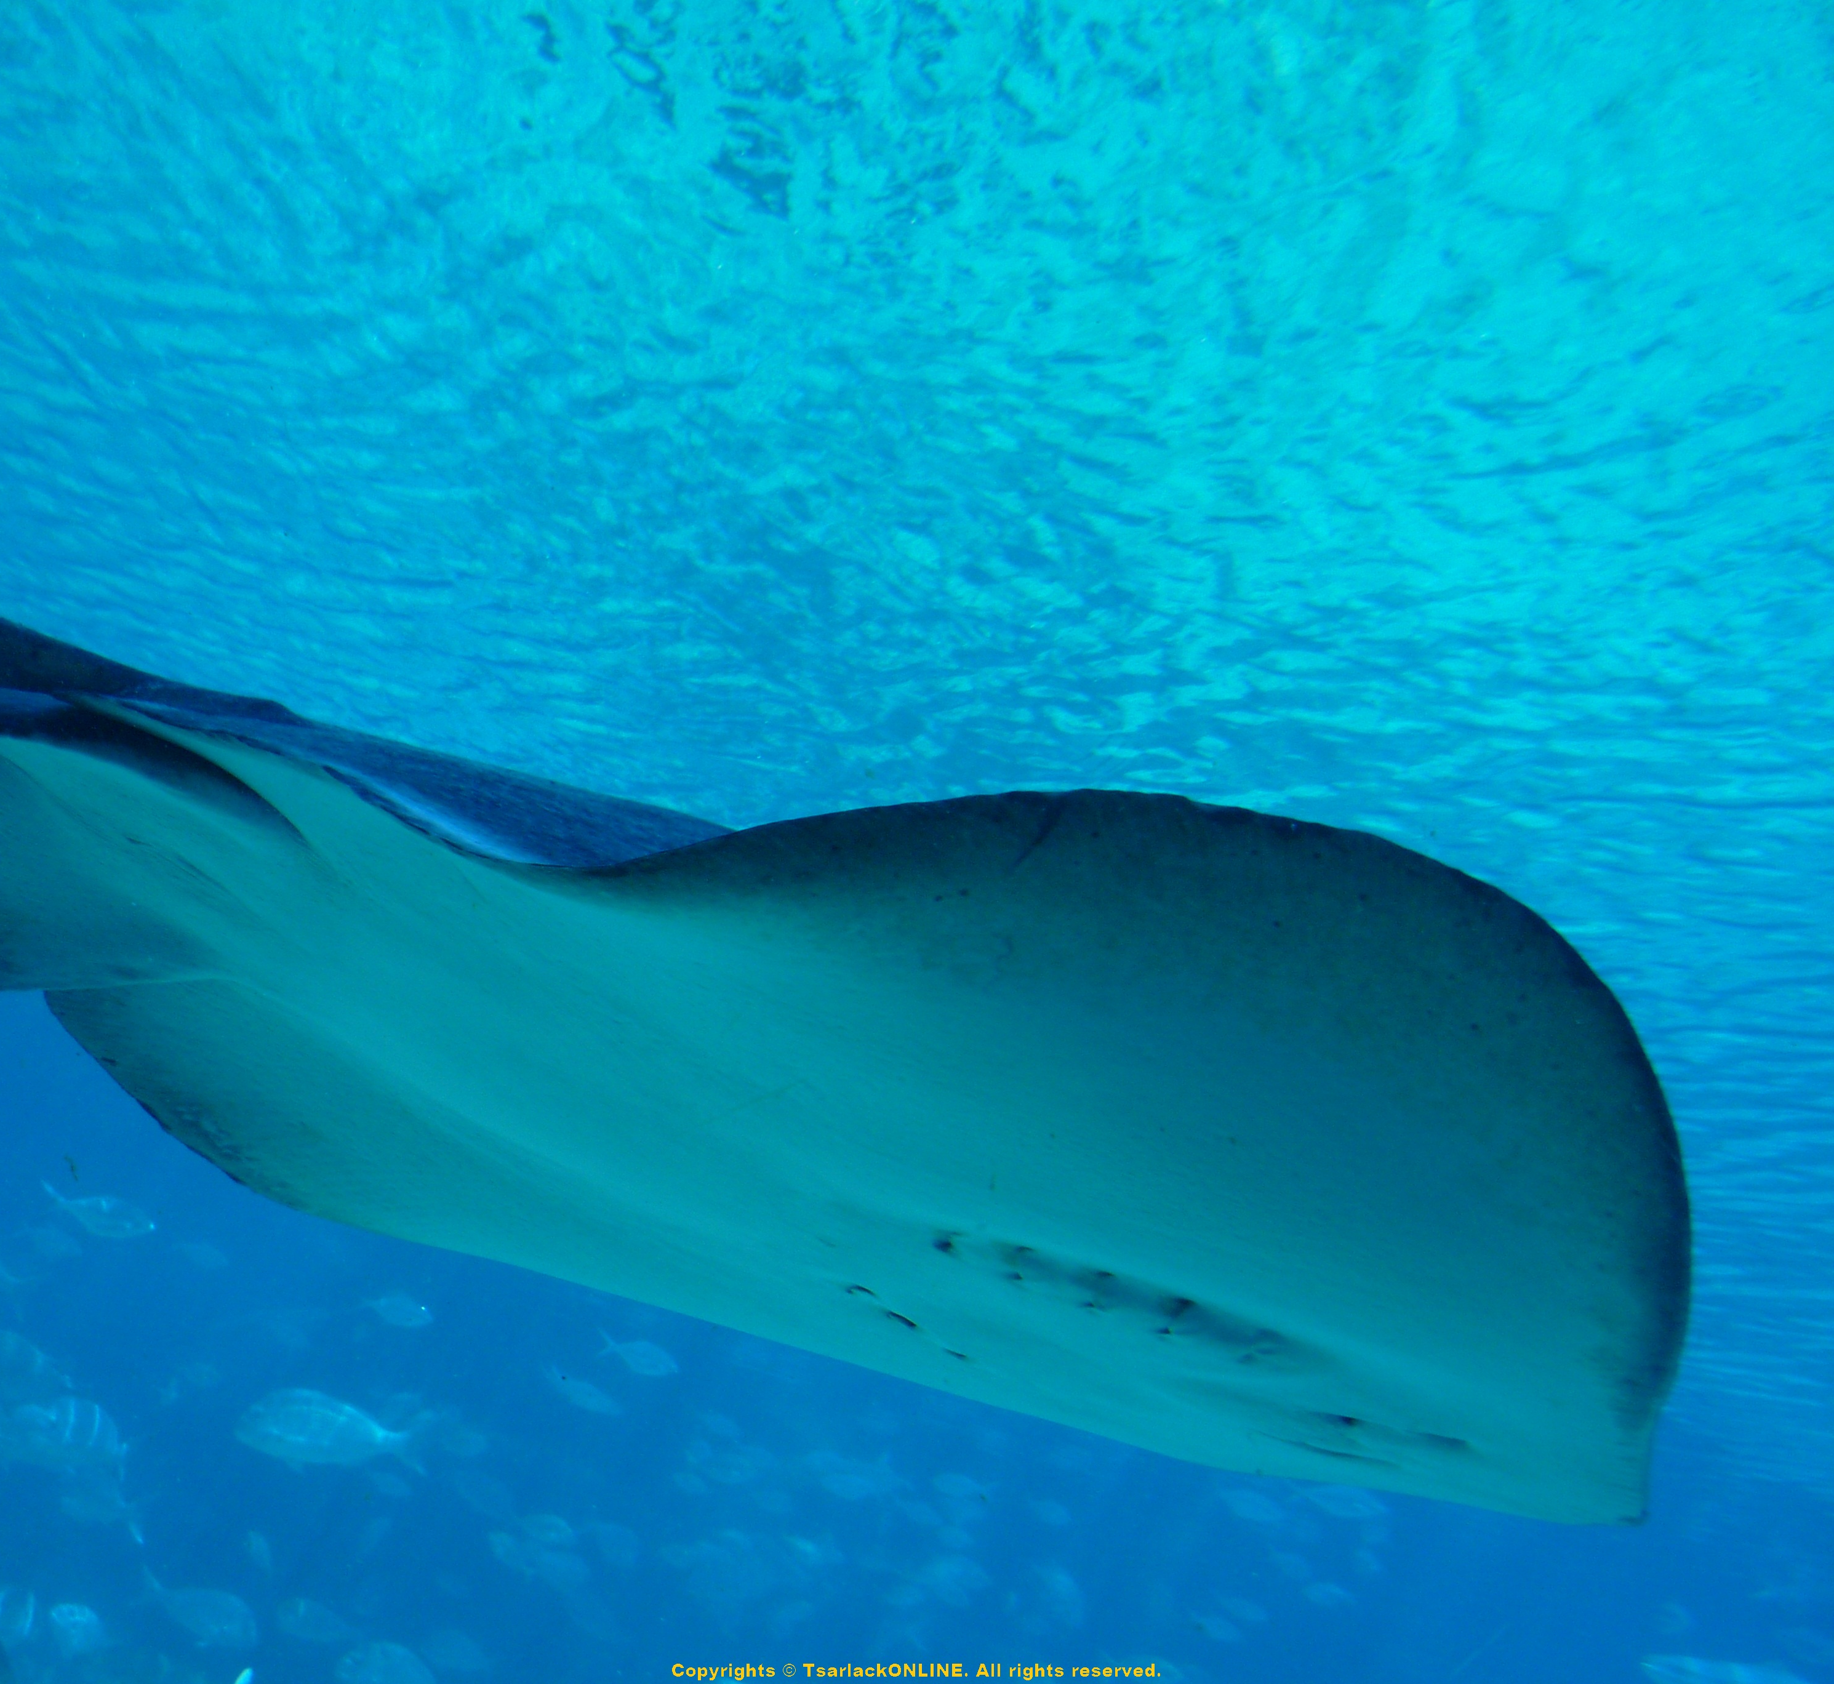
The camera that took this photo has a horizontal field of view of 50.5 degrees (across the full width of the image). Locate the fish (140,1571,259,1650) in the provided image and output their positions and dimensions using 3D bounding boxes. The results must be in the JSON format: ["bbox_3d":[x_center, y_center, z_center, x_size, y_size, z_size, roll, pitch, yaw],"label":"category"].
[{"bbox_3d":[-1.583,1.692,4.300,0.250,0.110,0.048,26,-21,7],"label":"fish"}]

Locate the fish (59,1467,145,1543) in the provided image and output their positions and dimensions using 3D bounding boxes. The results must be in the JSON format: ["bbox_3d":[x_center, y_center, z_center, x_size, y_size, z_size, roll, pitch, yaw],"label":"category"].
[{"bbox_3d":[-1.886,1.535,4.500,0.230,0.105,0.045,16,-19,21],"label":"fish"}]

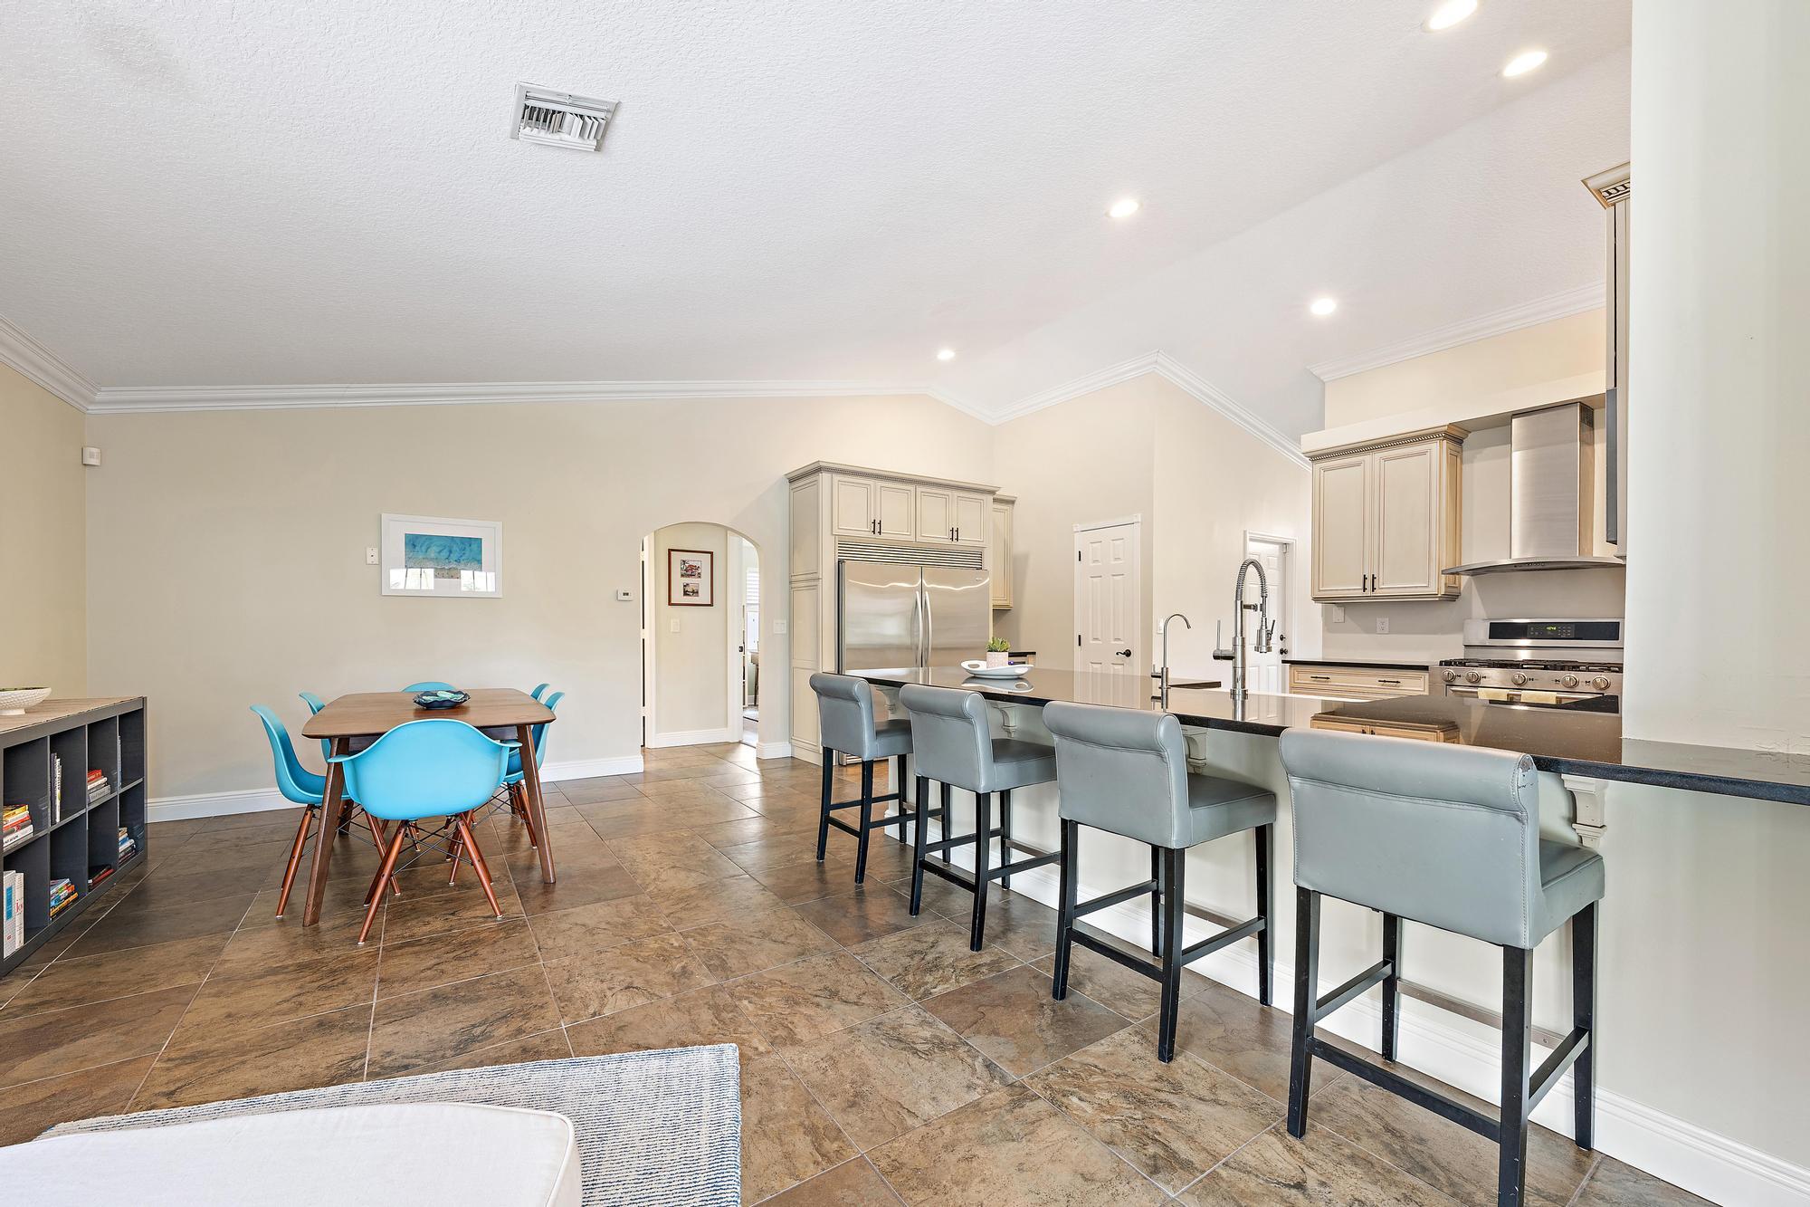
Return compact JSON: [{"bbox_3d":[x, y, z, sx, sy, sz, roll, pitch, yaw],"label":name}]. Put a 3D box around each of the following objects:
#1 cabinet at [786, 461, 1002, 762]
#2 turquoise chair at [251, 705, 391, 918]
[{"bbox_3d":[-0.074,0.123,6.833,2.030,2.600,0.660,1,-1,-34],"label":"cabinet"},{"bbox_3d":[-2.455,0.838,3.025,0.540,0.815,0.465,1,-2,-39],"label":"turquoise chair"}]

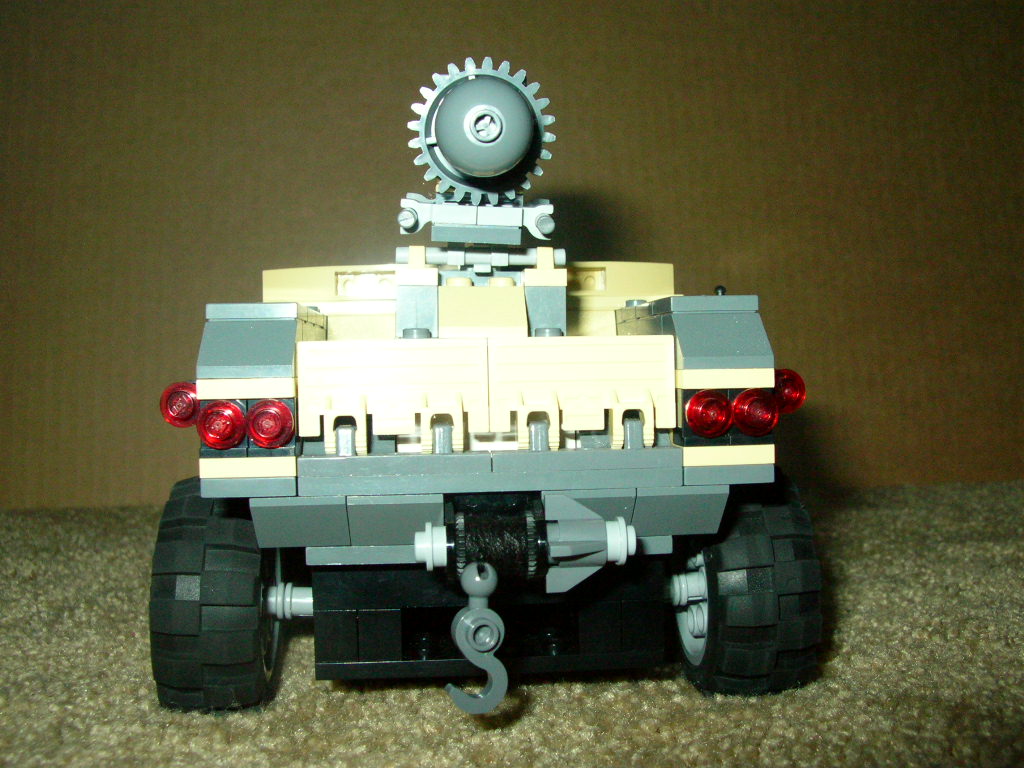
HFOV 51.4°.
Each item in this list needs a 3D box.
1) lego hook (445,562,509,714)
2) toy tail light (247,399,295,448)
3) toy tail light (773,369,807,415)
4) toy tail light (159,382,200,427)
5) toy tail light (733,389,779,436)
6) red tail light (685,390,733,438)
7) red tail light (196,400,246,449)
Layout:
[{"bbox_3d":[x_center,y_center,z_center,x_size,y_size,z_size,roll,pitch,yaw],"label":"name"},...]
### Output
[{"bbox_3d":[-0.006,0.040,0.170,0.010,0.024,0.007,-1,2,-13],"label":"lego hook"},{"bbox_3d":[-0.039,0.006,0.173,0.008,0.008,0.005,-1,2,-4],"label":"toy tail light"},{"bbox_3d":[0.050,0.001,0.195,0.008,0.008,0.005,-1,2,-4],"label":"toy tail light"},{"bbox_3d":[-0.058,0.004,0.188,0.008,0.008,0.005,-1,2,-4],"label":"toy tail light"},{"bbox_3d":[0.041,0.005,0.179,0.008,0.008,0.005,-1,2,-4],"label":"toy tail light"},{"bbox_3d":[0.033,0.005,0.178,0.008,0.008,0.005,-1,2,-4],"label":"red tail light"},{"bbox_3d":[-0.047,0.007,0.173,0.008,0.008,0.005,-1,2,-4],"label":"red tail light"}]

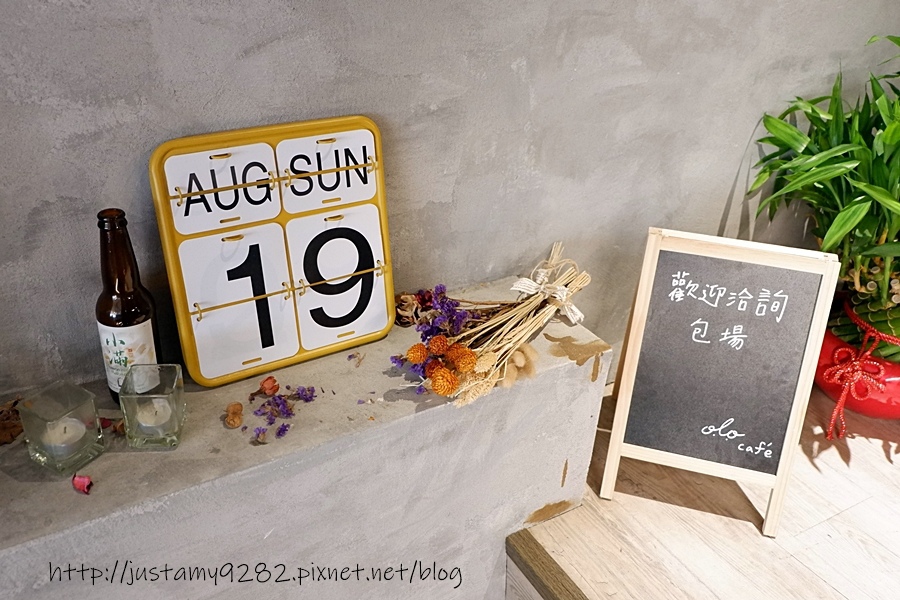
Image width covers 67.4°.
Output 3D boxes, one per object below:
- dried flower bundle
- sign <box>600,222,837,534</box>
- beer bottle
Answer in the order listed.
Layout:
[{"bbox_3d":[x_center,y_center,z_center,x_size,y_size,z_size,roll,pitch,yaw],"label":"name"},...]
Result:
[{"bbox_3d":[0.067,0.003,1.011,0.235,0.080,0.400,22,31,33],"label":"dried flower bundle"},{"bbox_3d":[0.432,0.097,1.120,0.270,0.425,0.300,10,26,14],"label":"sign"},{"bbox_3d":[-0.365,0.013,0.761,0.061,0.230,0.061,-10,28,-25],"label":"beer bottle"}]

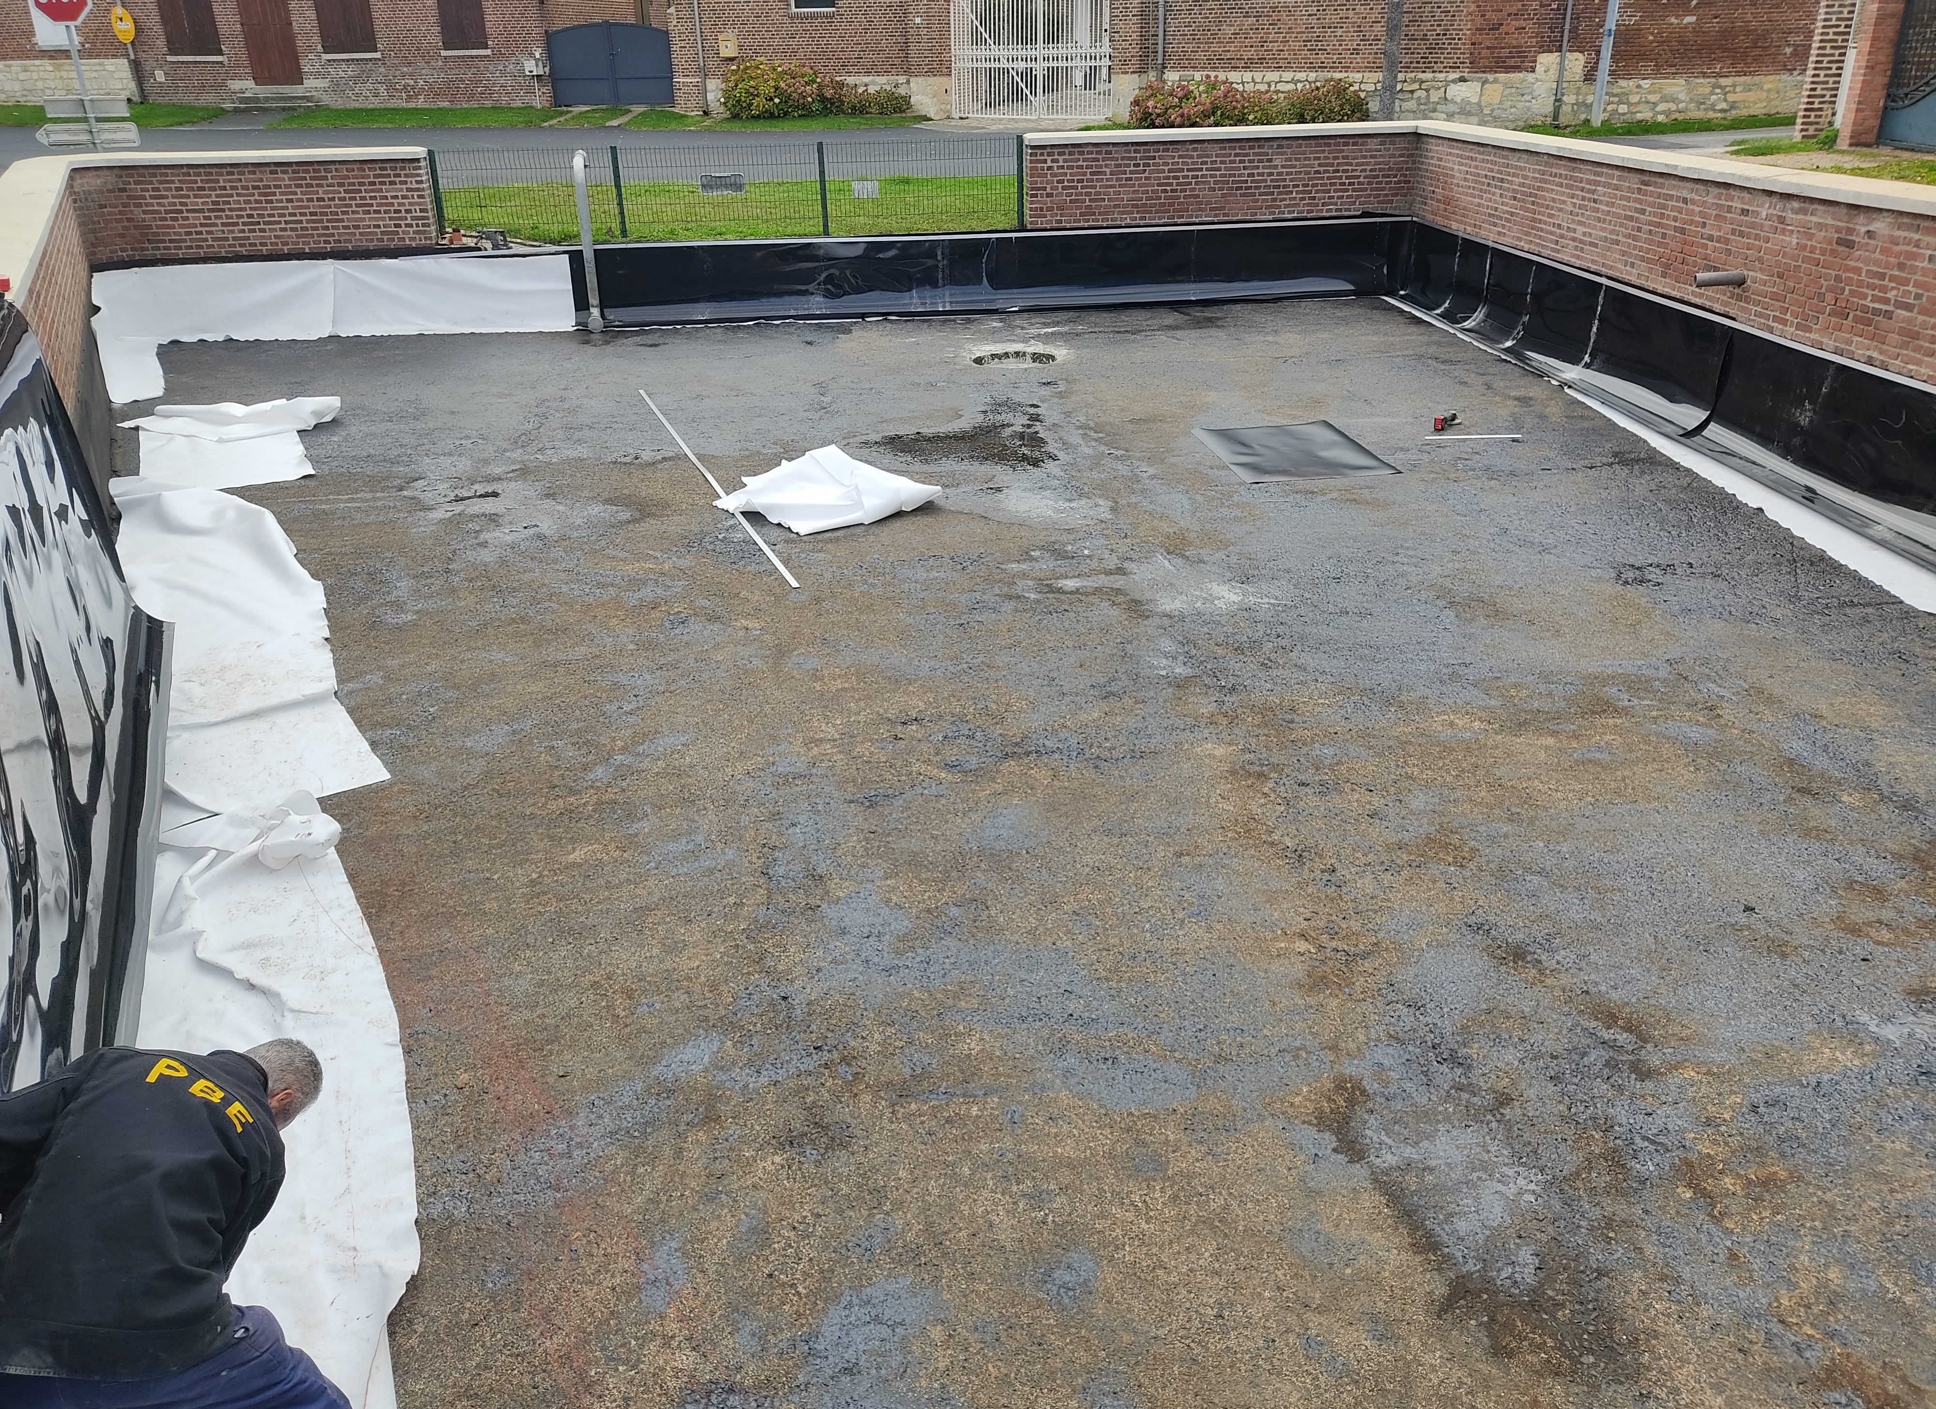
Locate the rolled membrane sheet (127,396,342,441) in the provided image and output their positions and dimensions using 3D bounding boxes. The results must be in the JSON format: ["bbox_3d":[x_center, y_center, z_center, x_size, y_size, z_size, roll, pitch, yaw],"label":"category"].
[{"bbox_3d":[-6.406,-2.477,12.562,1.750,0.190,0.680,-4,24,-6],"label":"rolled membrane sheet"}]

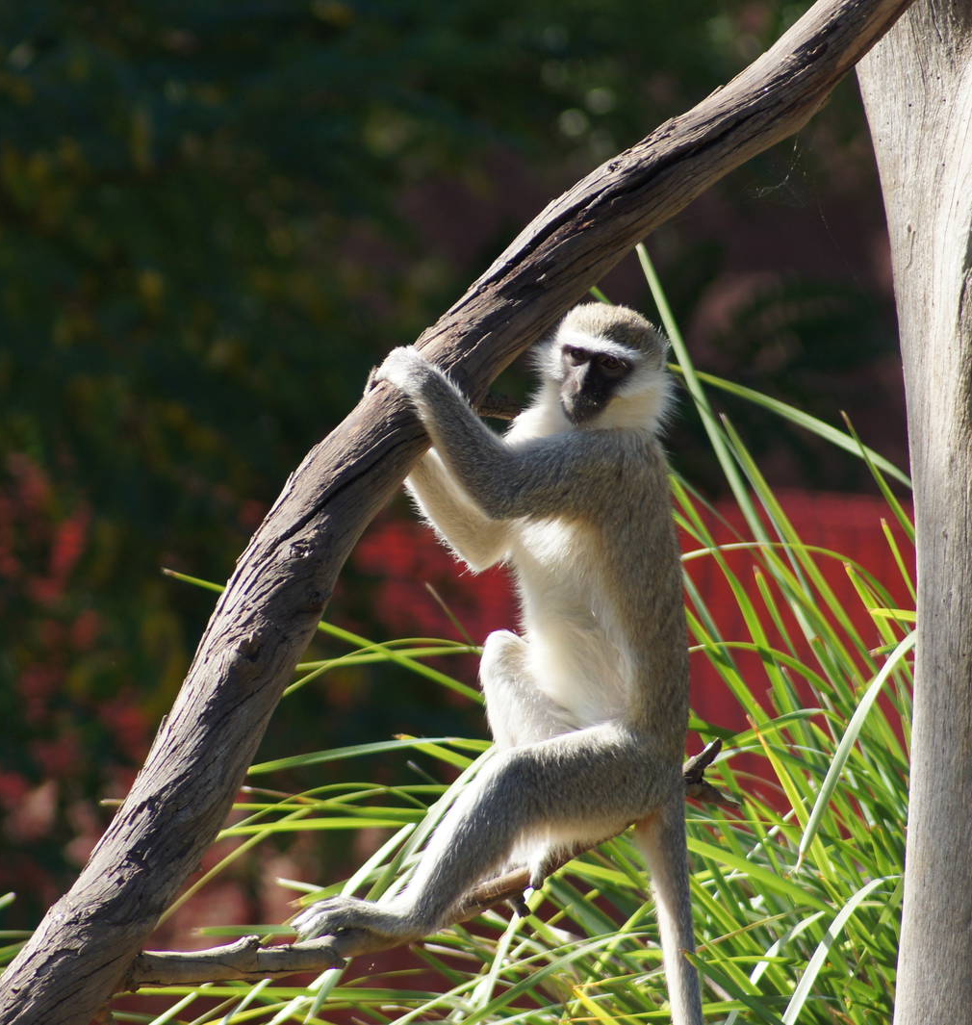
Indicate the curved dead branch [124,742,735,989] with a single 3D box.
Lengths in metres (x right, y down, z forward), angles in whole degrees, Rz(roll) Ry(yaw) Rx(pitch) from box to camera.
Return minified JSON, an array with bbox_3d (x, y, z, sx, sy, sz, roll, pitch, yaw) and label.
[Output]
[{"bbox_3d":[-0.044,0.275,11.500,0.475,0.185,0.120,0,2,0],"label":"curved dead branch"}]

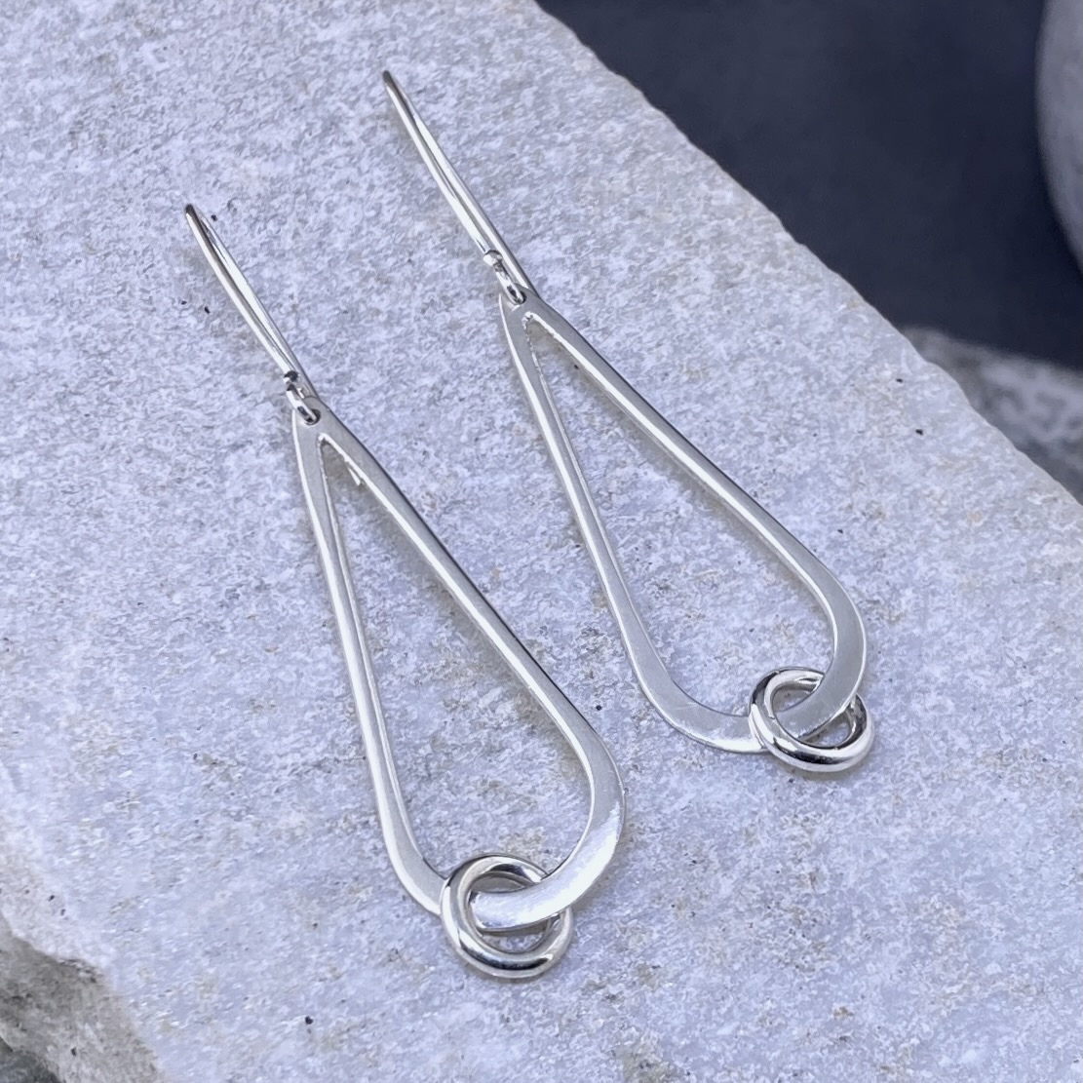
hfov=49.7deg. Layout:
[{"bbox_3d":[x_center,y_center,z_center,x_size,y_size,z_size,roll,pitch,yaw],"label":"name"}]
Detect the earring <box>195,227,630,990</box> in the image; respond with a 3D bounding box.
[{"bbox_3d":[-0.013,-0.003,0.091,0.016,0.008,0.073,-23,61,-5],"label":"earring"}]

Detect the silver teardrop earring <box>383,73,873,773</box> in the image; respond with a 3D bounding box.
[{"bbox_3d":[0.003,-0.015,0.095,0.015,0.008,0.077,-24,61,-6],"label":"silver teardrop earring"}]

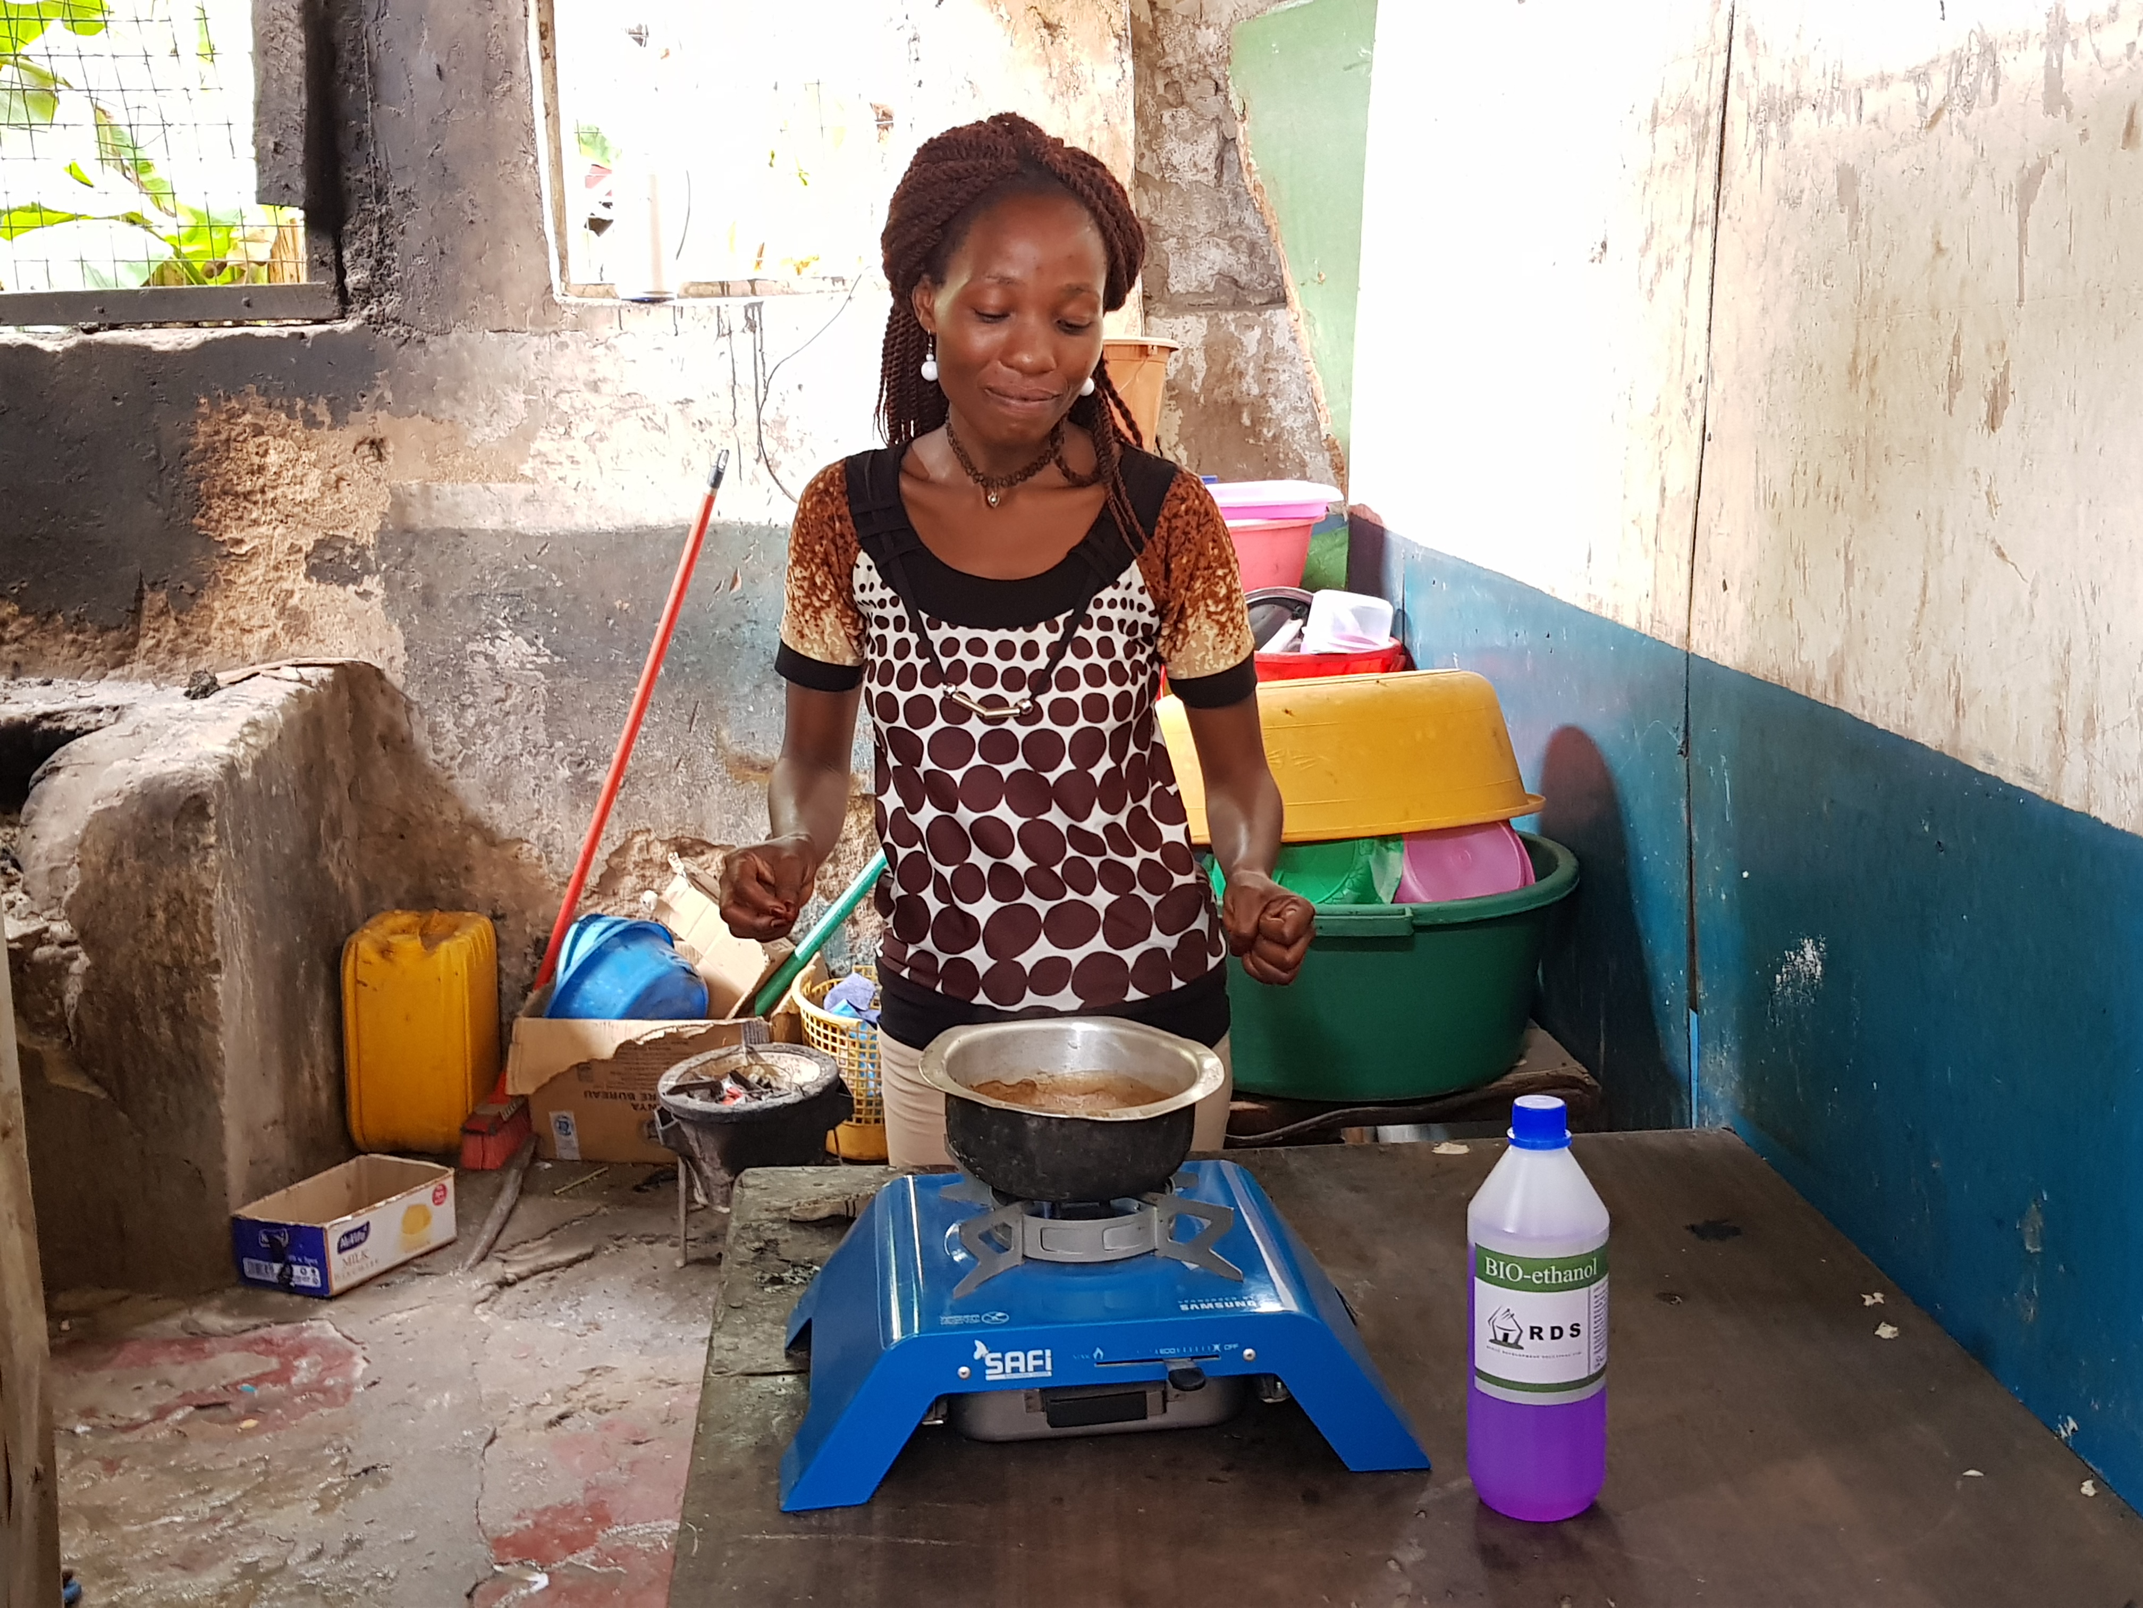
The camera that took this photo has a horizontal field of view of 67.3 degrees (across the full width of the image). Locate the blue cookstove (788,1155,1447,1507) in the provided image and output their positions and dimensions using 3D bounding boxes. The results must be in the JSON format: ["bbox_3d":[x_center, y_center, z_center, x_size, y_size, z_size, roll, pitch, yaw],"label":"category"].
[{"bbox_3d":[0.009,0.313,1.034,0.385,0.135,0.215,-1,13,-6],"label":"blue cookstove"}]

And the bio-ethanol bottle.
[{"bbox_3d":[0.267,0.286,0.927,0.082,0.250,0.082,4,14,16],"label":"bio-ethanol bottle"}]

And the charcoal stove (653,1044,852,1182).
[{"bbox_3d":[-0.508,0.565,2.614,0.300,0.275,0.280,0,13,0],"label":"charcoal stove"}]

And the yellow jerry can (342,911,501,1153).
[{"bbox_3d":[-1.205,0.418,3.022,0.238,0.400,0.215,0,13,1],"label":"yellow jerry can"}]

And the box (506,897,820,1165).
[{"bbox_3d":[-0.755,0.439,3.057,0.450,0.350,0.370,1,13,3],"label":"box"}]

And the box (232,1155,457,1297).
[{"bbox_3d":[-1.150,0.674,2.562,0.180,0.114,0.240,8,15,30],"label":"box"}]

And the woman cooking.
[{"bbox_3d":[-0.047,0.194,1.471,0.480,1.540,0.360,0,13,2],"label":"woman cooking"}]

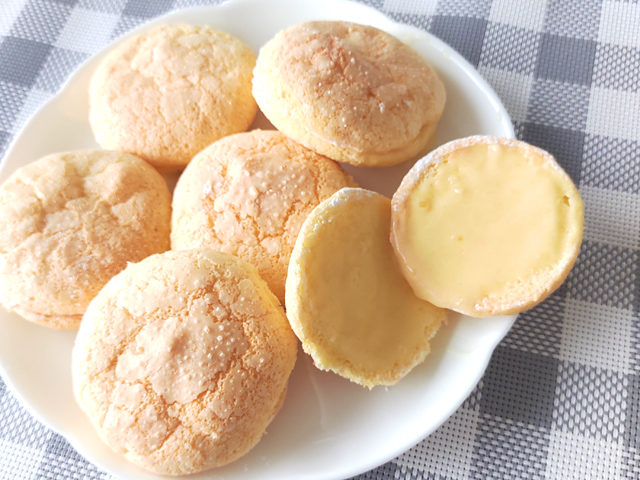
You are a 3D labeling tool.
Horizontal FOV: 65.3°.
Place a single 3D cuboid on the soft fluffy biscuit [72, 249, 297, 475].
[{"bbox_3d":[-0.047,0.041,0.178,0.078,0.038,0.078,0,77,5],"label":"soft fluffy biscuit"}]

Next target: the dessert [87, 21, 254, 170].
[{"bbox_3d":[-0.065,-0.065,0.224,0.071,0.036,0.071,0,71,2],"label":"dessert"}]

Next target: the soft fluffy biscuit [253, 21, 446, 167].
[{"bbox_3d":[0.013,-0.064,0.212,0.080,0.036,0.080,0,58,-7],"label":"soft fluffy biscuit"}]

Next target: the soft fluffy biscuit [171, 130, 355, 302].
[{"bbox_3d":[-0.023,-0.010,0.204,0.075,0.037,0.075,0,71,2],"label":"soft fluffy biscuit"}]

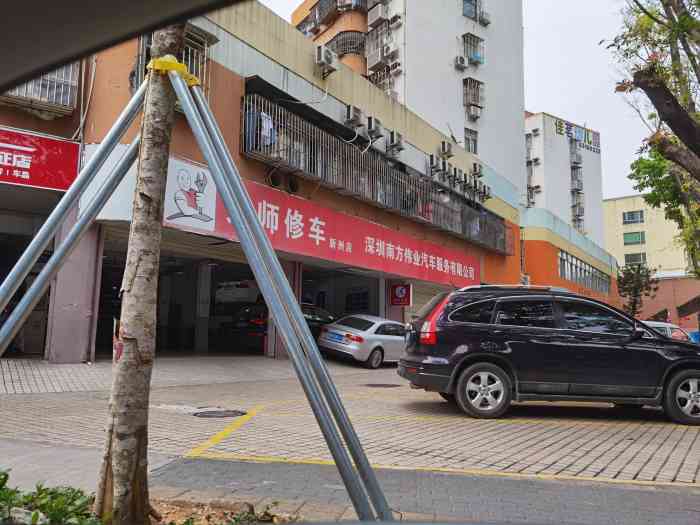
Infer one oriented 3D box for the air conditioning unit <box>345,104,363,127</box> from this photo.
[{"bbox_3d":[0.159,-5.351,19.839,0.290,0.550,0.780,-4,-8,33],"label":"air conditioning unit"}]

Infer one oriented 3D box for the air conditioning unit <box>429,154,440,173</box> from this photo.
[{"bbox_3d":[4.015,-4.727,25.777,0.290,0.550,0.780,-4,-8,33],"label":"air conditioning unit"}]

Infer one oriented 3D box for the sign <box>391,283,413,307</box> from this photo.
[{"bbox_3d":[2.067,1.317,21.791,0.860,0.820,0.140,-4,-8,33],"label":"sign"}]

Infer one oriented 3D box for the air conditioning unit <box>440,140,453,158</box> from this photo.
[{"bbox_3d":[4.802,-5.638,27.088,0.290,0.560,0.800,-4,-8,33],"label":"air conditioning unit"}]

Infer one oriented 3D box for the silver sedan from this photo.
[{"bbox_3d":[0.986,2.530,17.813,1.830,1.430,4.740,6,-3,38],"label":"silver sedan"}]

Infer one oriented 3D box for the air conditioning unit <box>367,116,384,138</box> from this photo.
[{"bbox_3d":[1.022,-5.267,21.173,0.290,0.550,0.780,-4,-8,33],"label":"air conditioning unit"}]

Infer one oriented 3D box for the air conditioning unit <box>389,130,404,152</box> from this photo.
[{"bbox_3d":[1.960,-5.025,22.609,0.290,0.550,0.780,-4,-8,33],"label":"air conditioning unit"}]

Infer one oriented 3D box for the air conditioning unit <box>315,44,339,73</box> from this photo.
[{"bbox_3d":[-0.765,-6.909,18.522,0.320,0.620,0.860,-4,-8,33],"label":"air conditioning unit"}]

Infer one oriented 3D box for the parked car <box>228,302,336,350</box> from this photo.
[{"bbox_3d":[-1.906,2.428,20.151,1.840,1.640,4.600,-6,-9,44],"label":"parked car"}]

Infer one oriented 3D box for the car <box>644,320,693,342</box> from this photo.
[{"bbox_3d":[7.568,2.206,13.951,4.500,1.470,1.760,5,-8,-30],"label":"car"}]

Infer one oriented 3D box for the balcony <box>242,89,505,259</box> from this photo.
[{"bbox_3d":[3.773,-2.576,25.185,0.600,1.677,23.932,-4,-8,33],"label":"balcony"}]

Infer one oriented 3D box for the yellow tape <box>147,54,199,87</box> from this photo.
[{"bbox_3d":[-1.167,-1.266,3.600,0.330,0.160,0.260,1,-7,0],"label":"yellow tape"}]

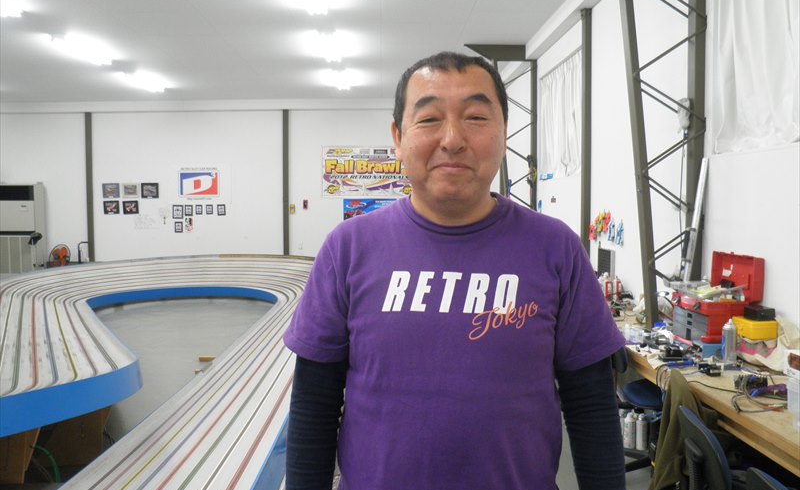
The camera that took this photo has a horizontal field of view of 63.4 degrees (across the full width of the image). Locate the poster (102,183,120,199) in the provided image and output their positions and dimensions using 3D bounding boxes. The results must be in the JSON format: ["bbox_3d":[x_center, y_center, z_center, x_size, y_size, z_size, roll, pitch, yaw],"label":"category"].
[{"bbox_3d":[-5.125,-0.958,11.483,0.295,0.269,0.020,-1,4,-1],"label":"poster"}]

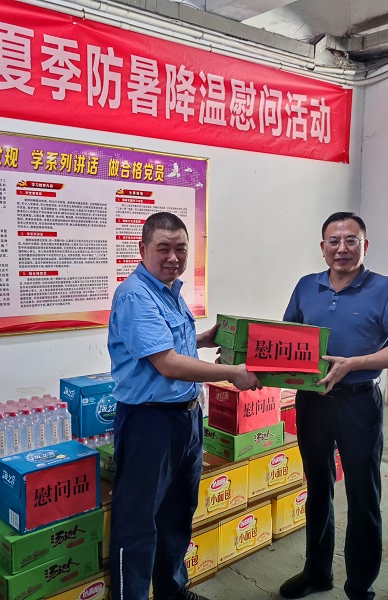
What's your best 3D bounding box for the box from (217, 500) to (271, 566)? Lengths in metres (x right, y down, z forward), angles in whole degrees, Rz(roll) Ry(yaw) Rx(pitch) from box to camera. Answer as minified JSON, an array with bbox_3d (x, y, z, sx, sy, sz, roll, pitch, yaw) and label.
[{"bbox_3d":[0.179,1.181,2.931,0.383,0.245,0.285,-4,6,-39],"label":"box"}]

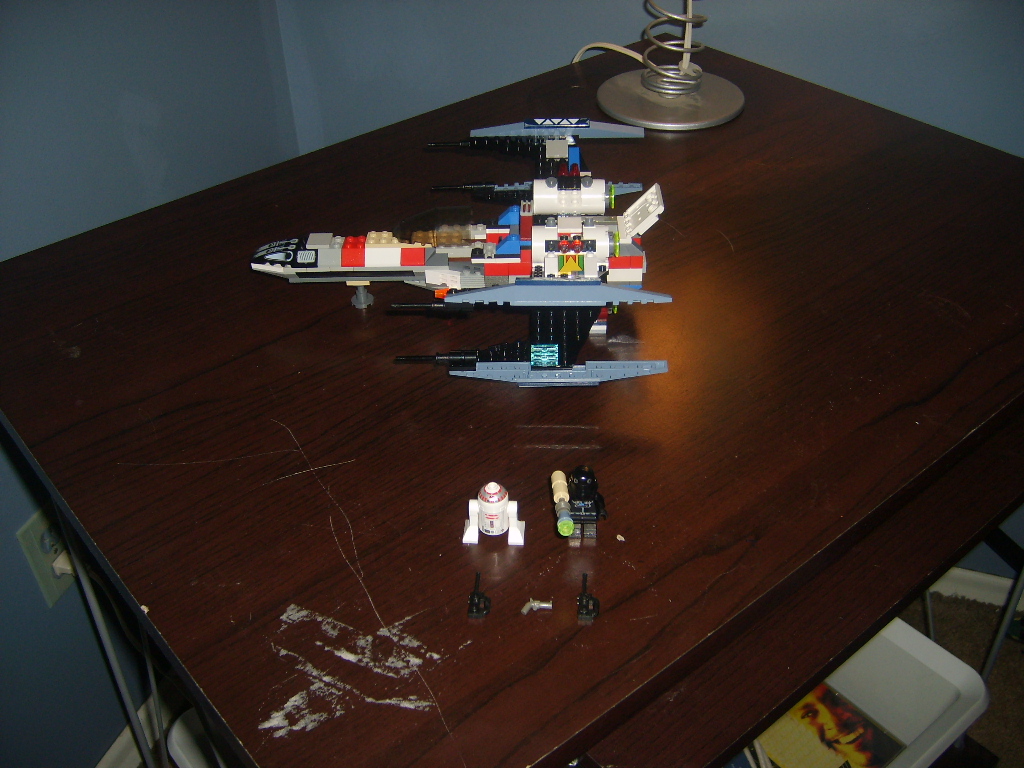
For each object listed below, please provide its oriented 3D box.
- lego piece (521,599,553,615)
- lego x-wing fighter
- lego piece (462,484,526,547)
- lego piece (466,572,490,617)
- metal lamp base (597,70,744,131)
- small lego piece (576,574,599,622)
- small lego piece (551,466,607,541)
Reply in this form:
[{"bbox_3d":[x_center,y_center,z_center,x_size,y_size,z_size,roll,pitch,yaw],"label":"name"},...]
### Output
[{"bbox_3d":[0.012,0.110,0.512,0.016,0.004,0.011,2,38,4],"label":"lego piece"},{"bbox_3d":[-0.038,-0.088,0.697,0.279,0.095,0.247,0,38,2],"label":"lego x-wing fighter"},{"bbox_3d":[-0.010,0.066,0.544,0.033,0.036,0.017,1,38,3],"label":"lego piece"},{"bbox_3d":[-0.016,0.105,0.519,0.011,0.005,0.029,1,38,3],"label":"lego piece"},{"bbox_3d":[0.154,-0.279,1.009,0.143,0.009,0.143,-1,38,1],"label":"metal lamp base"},{"bbox_3d":[0.038,0.105,0.517,0.011,0.005,0.029,2,38,4],"label":"small lego piece"},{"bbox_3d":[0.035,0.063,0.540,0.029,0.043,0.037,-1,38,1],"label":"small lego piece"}]

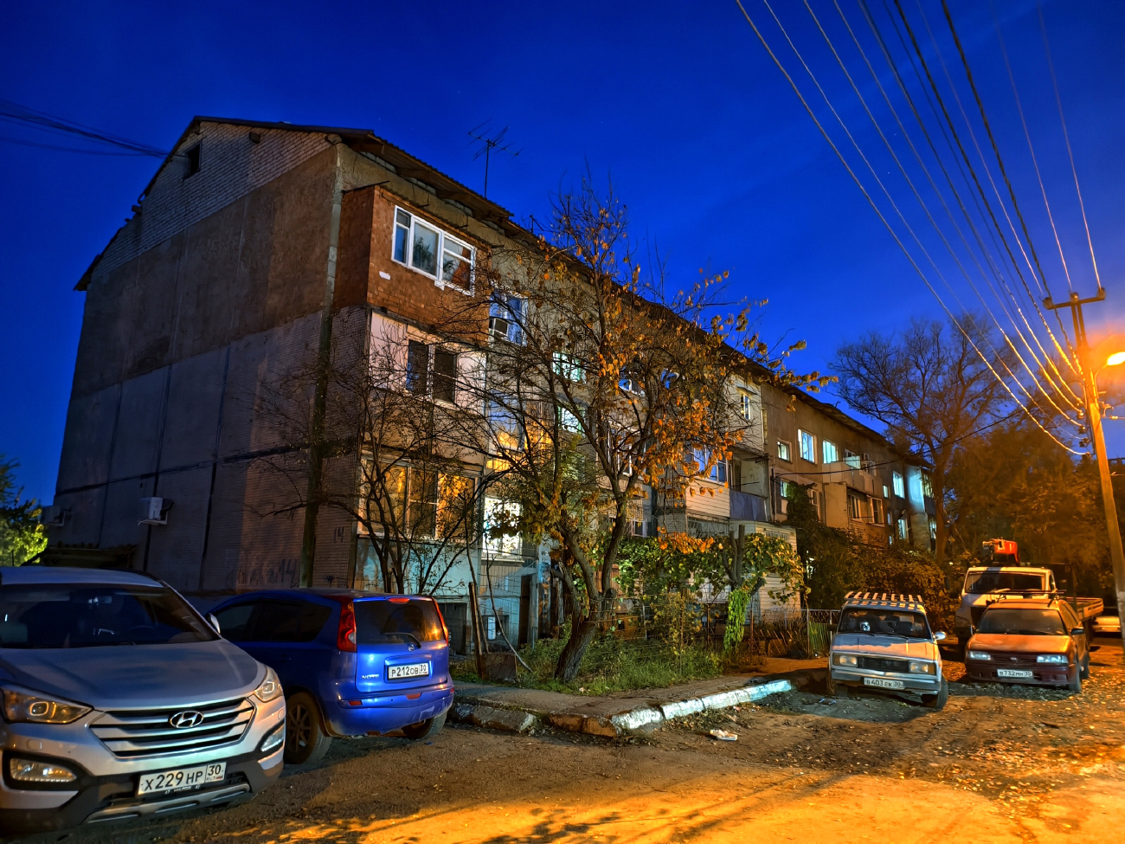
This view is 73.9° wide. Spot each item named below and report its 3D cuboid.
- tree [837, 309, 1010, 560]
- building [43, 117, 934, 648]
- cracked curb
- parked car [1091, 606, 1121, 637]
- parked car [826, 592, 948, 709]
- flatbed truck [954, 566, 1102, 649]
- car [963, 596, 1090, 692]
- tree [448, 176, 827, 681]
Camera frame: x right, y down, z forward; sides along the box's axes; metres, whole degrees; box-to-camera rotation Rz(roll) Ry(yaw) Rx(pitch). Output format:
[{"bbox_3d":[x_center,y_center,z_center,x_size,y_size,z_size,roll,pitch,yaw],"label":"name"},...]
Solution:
[{"bbox_3d":[16.685,1.884,35.168,8.400,15.200,8.400,-7,-14,29],"label":"tree"},{"bbox_3d":[5.962,3.086,39.454,15.504,14.484,53.346,-9,-16,36],"label":"building"},{"bbox_3d":[1.473,4.061,11.270,2.221,0.260,6.538,-9,-16,36],"label":"cracked curb"},{"bbox_3d":[25.695,9.335,34.894,1.680,1.430,4.200,-9,-16,38],"label":"parked car"},{"bbox_3d":[5.525,3.846,12.958,1.620,1.580,4.100,-1,-12,22],"label":"parked car"},{"bbox_3d":[13.092,5.274,20.921,2.280,2.280,6.400,-11,-17,40],"label":"flatbed truck"},{"bbox_3d":[8.994,4.203,14.389,1.690,1.470,4.420,-9,-16,36],"label":"car"},{"bbox_3d":[1.356,-0.091,13.564,6.500,9.100,6.000,1,-13,0],"label":"tree"}]

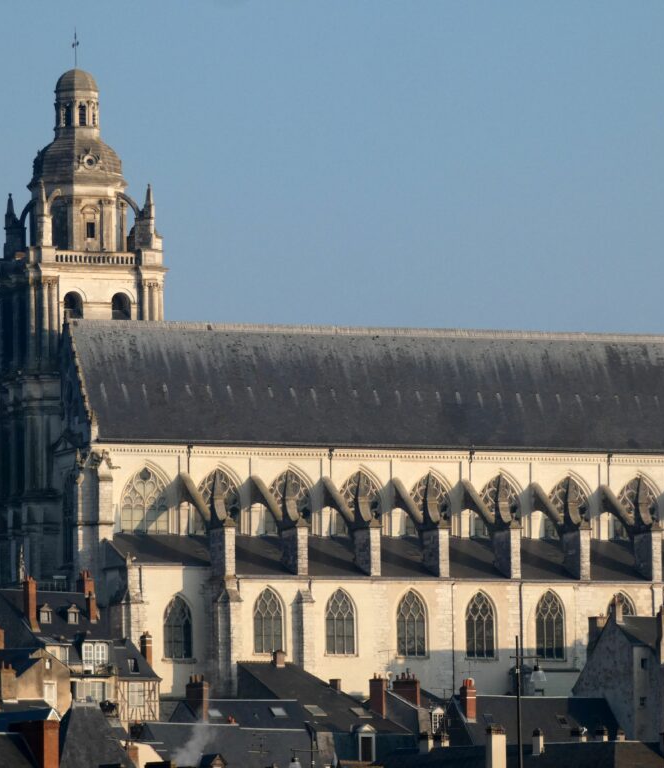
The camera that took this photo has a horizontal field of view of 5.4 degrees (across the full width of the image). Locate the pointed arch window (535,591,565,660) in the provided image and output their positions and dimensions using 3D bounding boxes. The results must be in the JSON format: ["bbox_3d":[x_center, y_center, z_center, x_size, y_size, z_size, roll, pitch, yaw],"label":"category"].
[{"bbox_3d":[17.776,19.671,569.254,2.638,5.694,0.450,1,-6,-22],"label":"pointed arch window"}]

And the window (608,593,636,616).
[{"bbox_3d":[23.702,19.752,571.578,2.649,5.635,0.450,1,-6,-22],"label":"window"}]

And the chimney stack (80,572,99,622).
[{"bbox_3d":[-18.340,16.147,528.000,0.900,4.022,1.050,3,-7,-33],"label":"chimney stack"}]

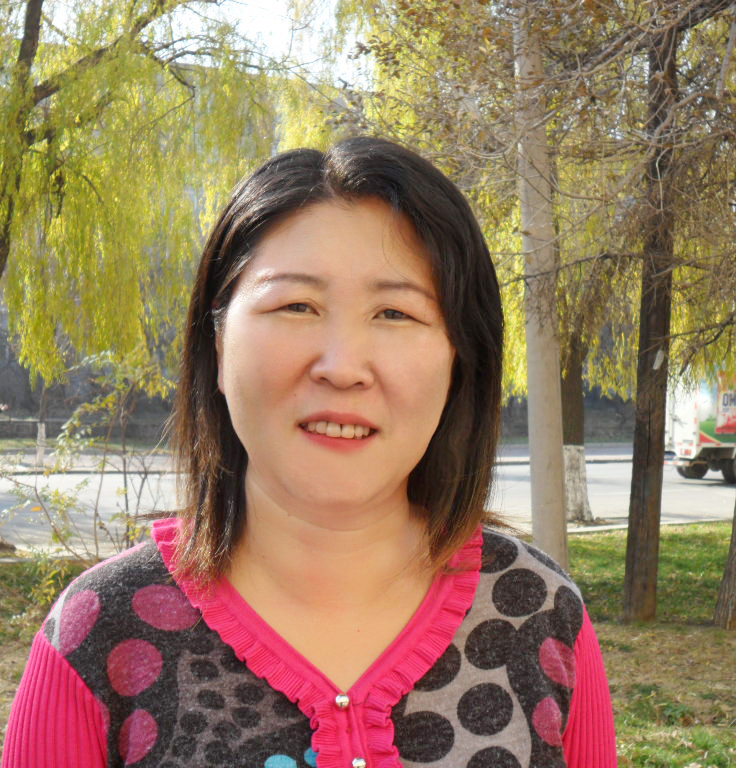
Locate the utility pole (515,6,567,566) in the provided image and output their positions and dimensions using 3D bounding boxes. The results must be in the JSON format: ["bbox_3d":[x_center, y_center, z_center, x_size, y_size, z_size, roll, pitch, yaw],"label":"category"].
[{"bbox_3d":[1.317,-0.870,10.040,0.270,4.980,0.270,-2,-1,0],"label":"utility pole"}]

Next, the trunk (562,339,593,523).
[{"bbox_3d":[3.148,0.704,19.700,0.460,2.790,0.440,0,-1,0],"label":"trunk"}]

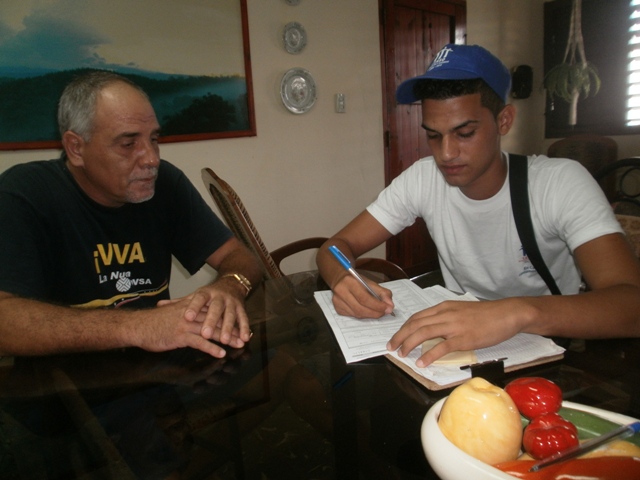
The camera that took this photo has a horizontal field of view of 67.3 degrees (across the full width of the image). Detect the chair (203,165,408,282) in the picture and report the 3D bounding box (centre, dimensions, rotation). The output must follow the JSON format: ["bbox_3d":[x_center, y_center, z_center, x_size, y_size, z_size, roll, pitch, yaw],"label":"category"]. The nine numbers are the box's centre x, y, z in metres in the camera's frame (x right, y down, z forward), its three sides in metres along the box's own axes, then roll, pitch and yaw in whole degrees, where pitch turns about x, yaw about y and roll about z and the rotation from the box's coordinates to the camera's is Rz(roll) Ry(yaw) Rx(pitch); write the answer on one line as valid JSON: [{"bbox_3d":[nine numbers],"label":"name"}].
[{"bbox_3d":[-0.028,0.178,2.011,0.820,1.020,0.580,-8,12,-22],"label":"chair"}]

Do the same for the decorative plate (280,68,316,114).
[{"bbox_3d":[-0.110,-0.842,2.719,0.250,0.250,0.030,-13,14,-38],"label":"decorative plate"}]

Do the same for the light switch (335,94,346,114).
[{"bbox_3d":[0.132,-0.834,2.935,0.073,0.114,0.012,-13,14,-38],"label":"light switch"}]

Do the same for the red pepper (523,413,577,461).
[{"bbox_3d":[0.196,0.167,0.408,0.048,0.041,0.047,-4,11,0],"label":"red pepper"}]

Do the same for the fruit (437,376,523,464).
[{"bbox_3d":[0.142,0.162,0.425,0.075,0.081,0.075,-4,11,0],"label":"fruit"}]

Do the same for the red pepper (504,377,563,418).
[{"bbox_3d":[0.195,0.145,0.440,0.053,0.042,0.051,-4,11,0],"label":"red pepper"}]

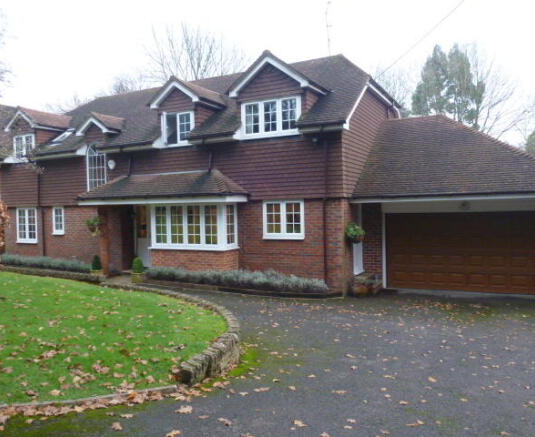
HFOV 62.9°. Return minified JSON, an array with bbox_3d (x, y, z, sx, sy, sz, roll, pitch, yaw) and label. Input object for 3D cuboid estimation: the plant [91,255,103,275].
[{"bbox_3d":[-5.527,1.487,14.150,0.390,0.640,0.390,-1,2,26],"label":"plant"}]

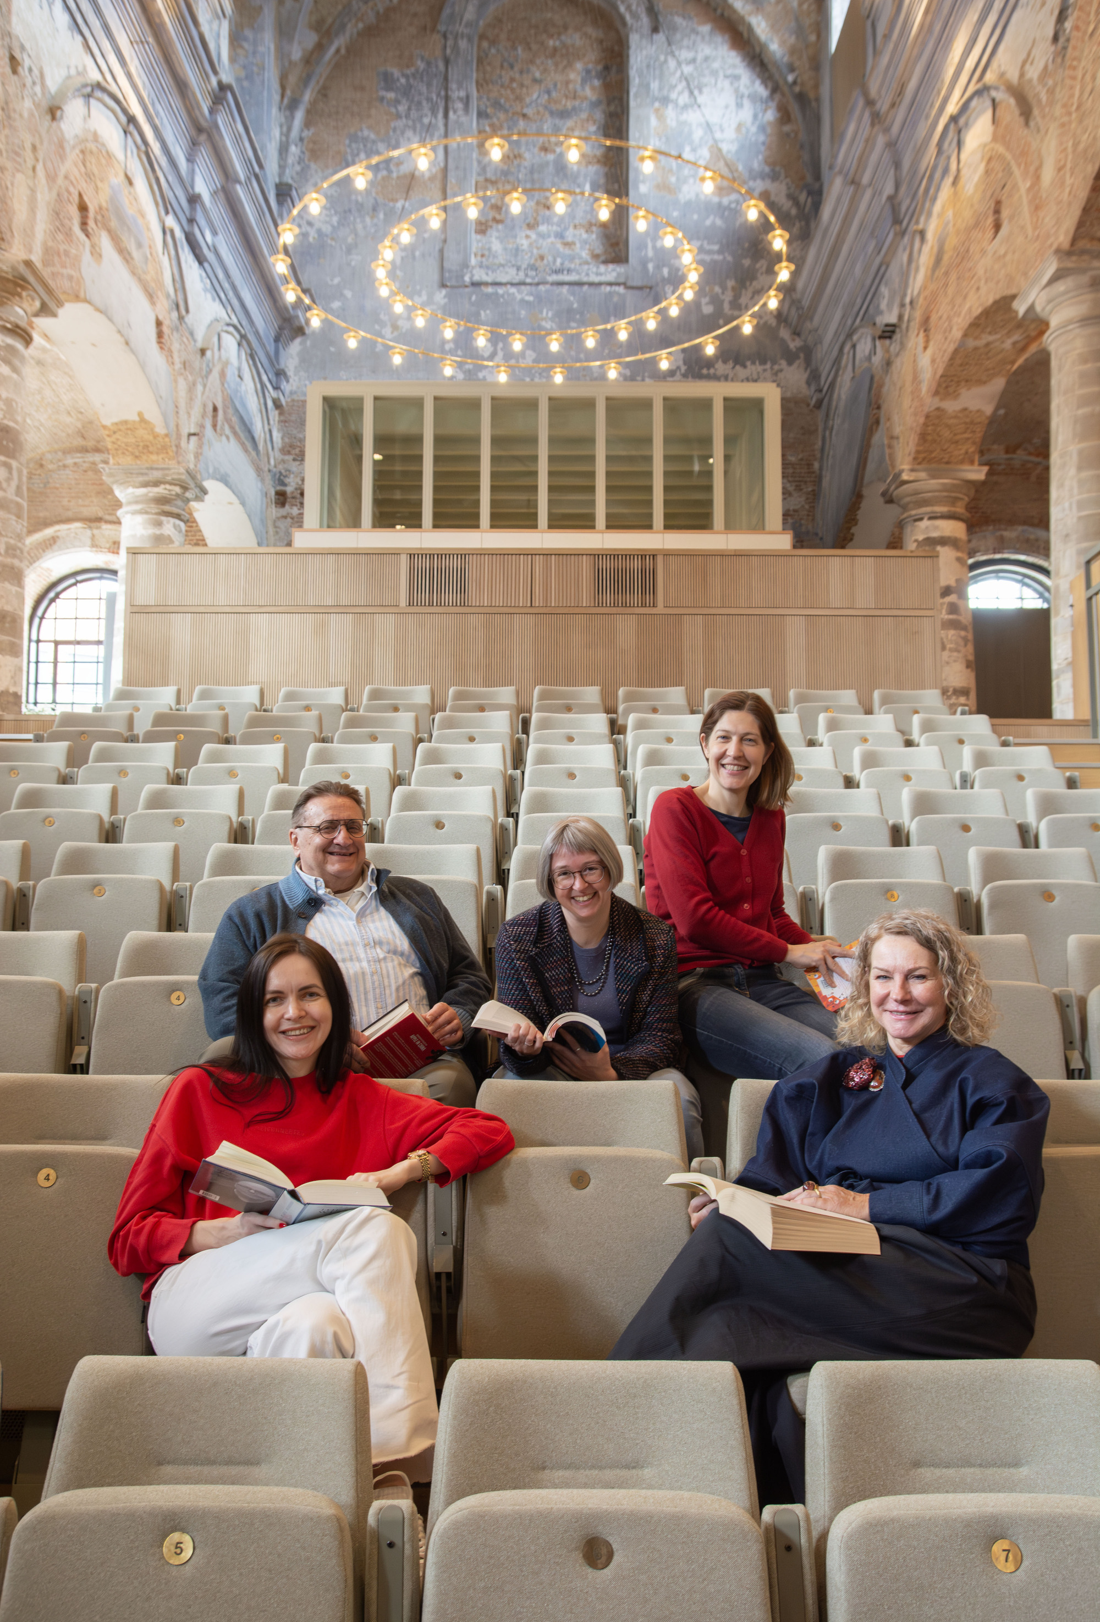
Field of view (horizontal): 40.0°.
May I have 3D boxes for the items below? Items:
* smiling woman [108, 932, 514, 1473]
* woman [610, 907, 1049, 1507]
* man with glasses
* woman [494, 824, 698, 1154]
[{"bbox_3d":[-0.415,0.791,2.495,0.720,1.180,0.860,1,-6,-9],"label":"smiling woman"},{"bbox_3d":[0.495,0.776,2.492,0.640,1.220,0.930,-2,-6,23],"label":"woman"},{"bbox_3d":[-0.483,0.540,3.494,0.680,1.260,0.840,2,-6,-12],"label":"man with glasses"},{"bbox_3d":[0.106,0.598,3.438,0.500,1.150,0.780,0,-6,3],"label":"woman"}]

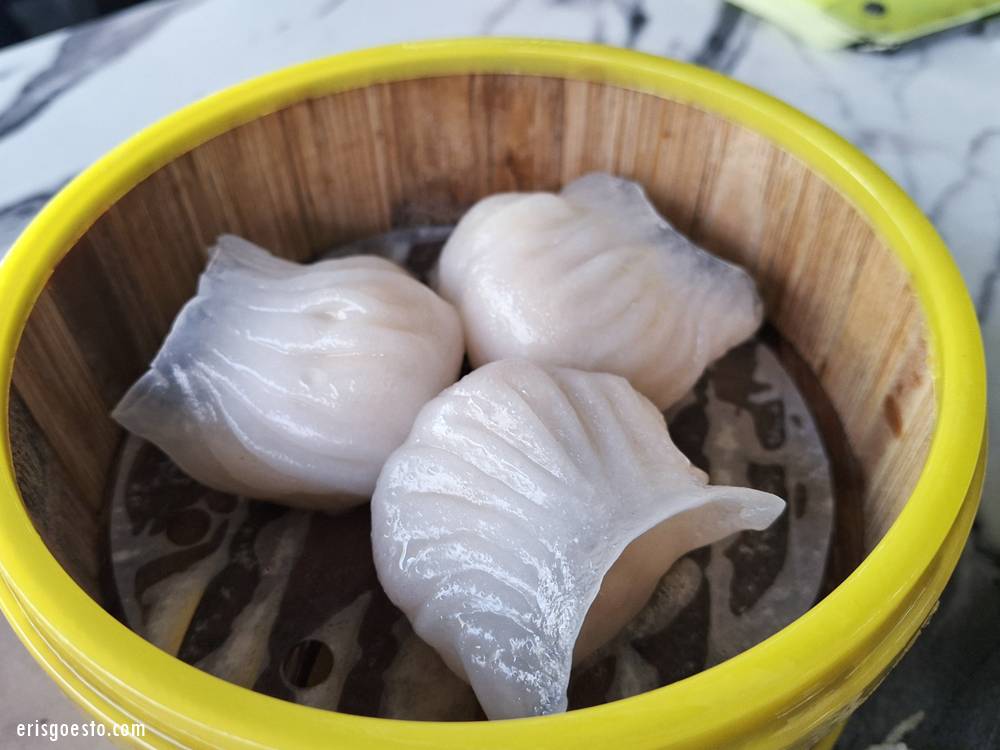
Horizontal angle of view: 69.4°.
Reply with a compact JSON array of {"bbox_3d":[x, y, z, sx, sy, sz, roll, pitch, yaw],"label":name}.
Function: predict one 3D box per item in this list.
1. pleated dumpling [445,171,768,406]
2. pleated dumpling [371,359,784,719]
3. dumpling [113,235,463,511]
[{"bbox_3d":[0.017,-0.018,0.153,0.051,0.031,0.059,-30,55,-22],"label":"pleated dumpling"},{"bbox_3d":[0.008,0.020,0.120,0.056,0.031,0.052,-32,55,-23],"label":"pleated dumpling"},{"bbox_3d":[-0.038,-0.004,0.142,0.058,0.031,0.056,6,50,6],"label":"dumpling"}]

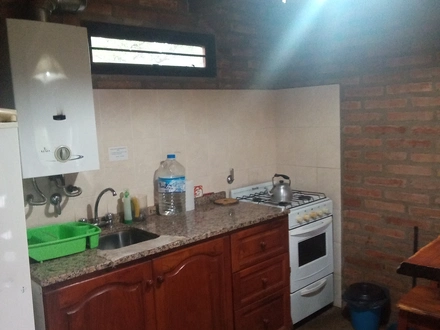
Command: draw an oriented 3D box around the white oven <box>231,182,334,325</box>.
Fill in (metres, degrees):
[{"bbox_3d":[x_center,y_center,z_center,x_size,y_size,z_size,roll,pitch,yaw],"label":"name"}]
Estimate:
[{"bbox_3d":[0.492,0.658,2.760,0.503,0.910,0.590,-9,10,-37],"label":"white oven"}]

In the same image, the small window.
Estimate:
[{"bbox_3d":[-0.409,-0.731,2.315,0.962,0.304,0.070,-9,10,-37],"label":"small window"}]

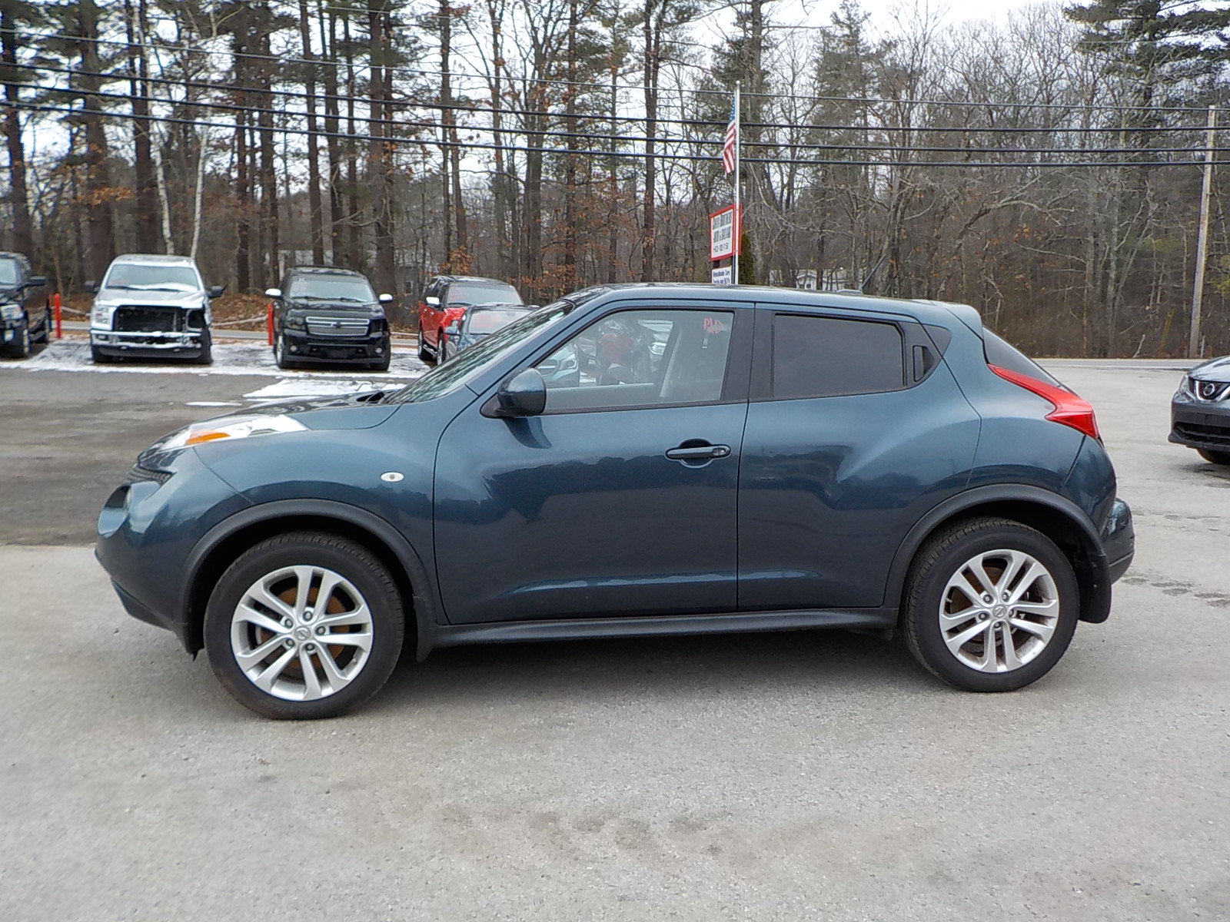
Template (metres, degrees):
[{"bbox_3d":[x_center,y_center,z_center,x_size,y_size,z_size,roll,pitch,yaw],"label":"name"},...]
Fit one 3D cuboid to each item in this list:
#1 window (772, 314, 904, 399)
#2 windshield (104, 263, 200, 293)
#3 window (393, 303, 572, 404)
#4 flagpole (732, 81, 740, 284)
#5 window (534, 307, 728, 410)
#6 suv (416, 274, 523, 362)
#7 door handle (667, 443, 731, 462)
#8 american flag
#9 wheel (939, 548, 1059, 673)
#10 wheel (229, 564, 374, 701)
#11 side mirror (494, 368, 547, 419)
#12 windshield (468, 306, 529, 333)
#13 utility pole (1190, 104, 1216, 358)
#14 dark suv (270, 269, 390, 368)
[{"bbox_3d":[0.843,-0.393,4.010,0.535,0.335,0.080,-1,-8,-8],"label":"window"},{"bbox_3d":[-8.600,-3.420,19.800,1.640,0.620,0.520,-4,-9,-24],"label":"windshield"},{"bbox_3d":[-0.597,-0.439,4.487,0.860,0.130,1.360,-33,9,-3],"label":"window"},{"bbox_3d":[2.750,-5.460,24.150,0.080,6.100,0.080,0,6,0],"label":"flagpole"},{"bbox_3d":[0.042,-0.367,3.875,0.800,0.400,0.050,-1,-19,-8],"label":"window"},{"bbox_3d":[-3.030,-3.070,22.800,1.930,1.850,4.920,-2,8,-17],"label":"suv"},{"bbox_3d":[0.295,-0.035,3.780,0.235,0.060,0.055,-1,6,-8],"label":"door handle"},{"bbox_3d":[2.585,-7.293,23.900,0.360,1.700,0.250,0,6,0],"label":"american flag"},{"bbox_3d":[1.428,0.556,4.071,0.470,0.470,0.190,-1,6,-8],"label":"wheel"},{"bbox_3d":[-1.079,0.584,3.737,0.470,0.470,0.190,-1,6,-8],"label":"wheel"},{"bbox_3d":[-0.320,-0.231,3.612,0.175,0.165,0.240,-1,6,-8],"label":"side mirror"},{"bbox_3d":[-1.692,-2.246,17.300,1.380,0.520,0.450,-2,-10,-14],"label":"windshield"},{"bbox_3d":[19.350,-7.494,35.039,0.300,8.160,0.300,1,6,0],"label":"utility pole"},{"bbox_3d":[-5.732,-2.922,21.369,2.040,1.930,5.150,-1,10,-19],"label":"dark suv"}]

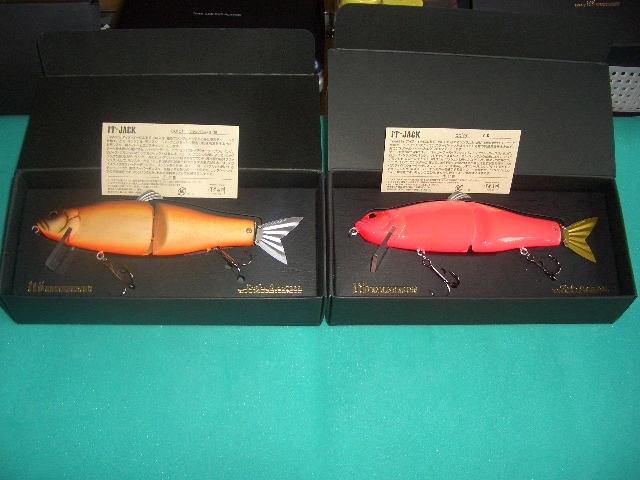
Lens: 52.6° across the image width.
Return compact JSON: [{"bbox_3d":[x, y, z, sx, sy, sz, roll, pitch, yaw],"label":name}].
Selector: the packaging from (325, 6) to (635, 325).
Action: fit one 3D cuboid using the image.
[{"bbox_3d":[0.121,-0.056,0.509,0.228,0.124,0.211,1,59,-3],"label":"packaging"}]

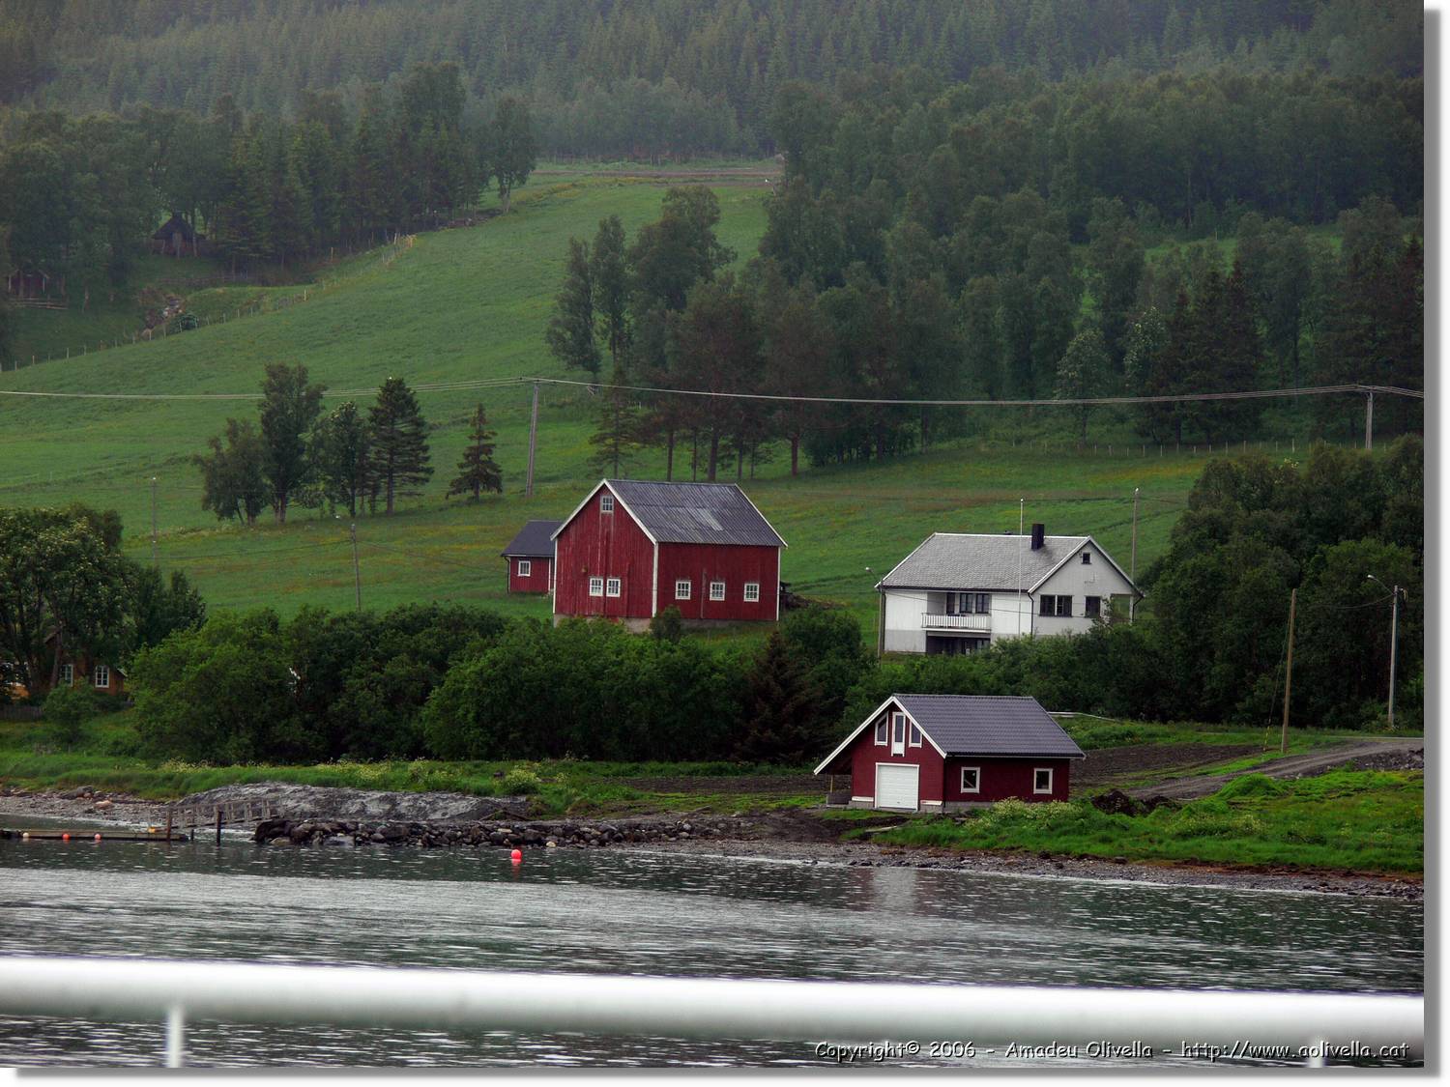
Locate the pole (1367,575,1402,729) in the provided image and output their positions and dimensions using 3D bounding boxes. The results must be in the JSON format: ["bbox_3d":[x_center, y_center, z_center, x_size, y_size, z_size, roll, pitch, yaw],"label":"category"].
[{"bbox_3d":[36.455,5.982,630.000,1.900,8.519,0.350,2,0,-6],"label":"pole"}]

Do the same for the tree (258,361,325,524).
[{"bbox_3d":[-30.654,-7.123,805.000,4.581,11.445,4.581,2,0,0],"label":"tree"}]

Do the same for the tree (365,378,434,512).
[{"bbox_3d":[-23.256,-7.050,815.000,4.637,9.805,4.637,2,0,0],"label":"tree"}]

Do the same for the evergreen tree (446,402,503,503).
[{"bbox_3d":[-18.155,-6.684,830.000,3.879,7.180,3.879,2,0,0],"label":"evergreen tree"}]

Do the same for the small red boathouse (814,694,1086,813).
[{"bbox_3d":[11.485,10.653,579.216,9.171,5.810,10.275,2,0,45],"label":"small red boathouse"}]

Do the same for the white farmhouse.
[{"bbox_3d":[16.885,2.745,676.200,12.368,7.809,10.063,2,0,44],"label":"white farmhouse"}]

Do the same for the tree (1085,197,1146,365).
[{"bbox_3d":[32.882,-21.714,960.000,4.963,14.890,4.963,2,0,0],"label":"tree"}]

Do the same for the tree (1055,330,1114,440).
[{"bbox_3d":[28.951,-12.806,920.000,4.614,9.422,4.614,2,0,0],"label":"tree"}]

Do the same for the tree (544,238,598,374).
[{"bbox_3d":[-12.704,-19.788,950.000,4.345,11.523,4.345,2,0,0],"label":"tree"}]

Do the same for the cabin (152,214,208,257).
[{"bbox_3d":[-50.267,-28.500,1050.000,4.802,4.071,4.900,2,0,-6],"label":"cabin"}]

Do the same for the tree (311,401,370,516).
[{"bbox_3d":[-27.510,-6.037,815.000,4.052,8.265,4.052,2,0,0],"label":"tree"}]

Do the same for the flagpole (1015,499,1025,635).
[{"bbox_3d":[17.452,2.004,672.000,0.150,9.421,0.150,1,0,0],"label":"flagpole"}]

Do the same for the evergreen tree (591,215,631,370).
[{"bbox_3d":[-9.842,-21.643,985.000,3.420,13.613,3.420,2,0,0],"label":"evergreen tree"}]

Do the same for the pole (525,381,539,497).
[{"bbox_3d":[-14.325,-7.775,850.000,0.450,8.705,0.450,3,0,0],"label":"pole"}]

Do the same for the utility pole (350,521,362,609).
[{"bbox_3d":[-22.458,1.831,695.000,0.230,6.357,0.230,-5,0,0],"label":"utility pole"}]

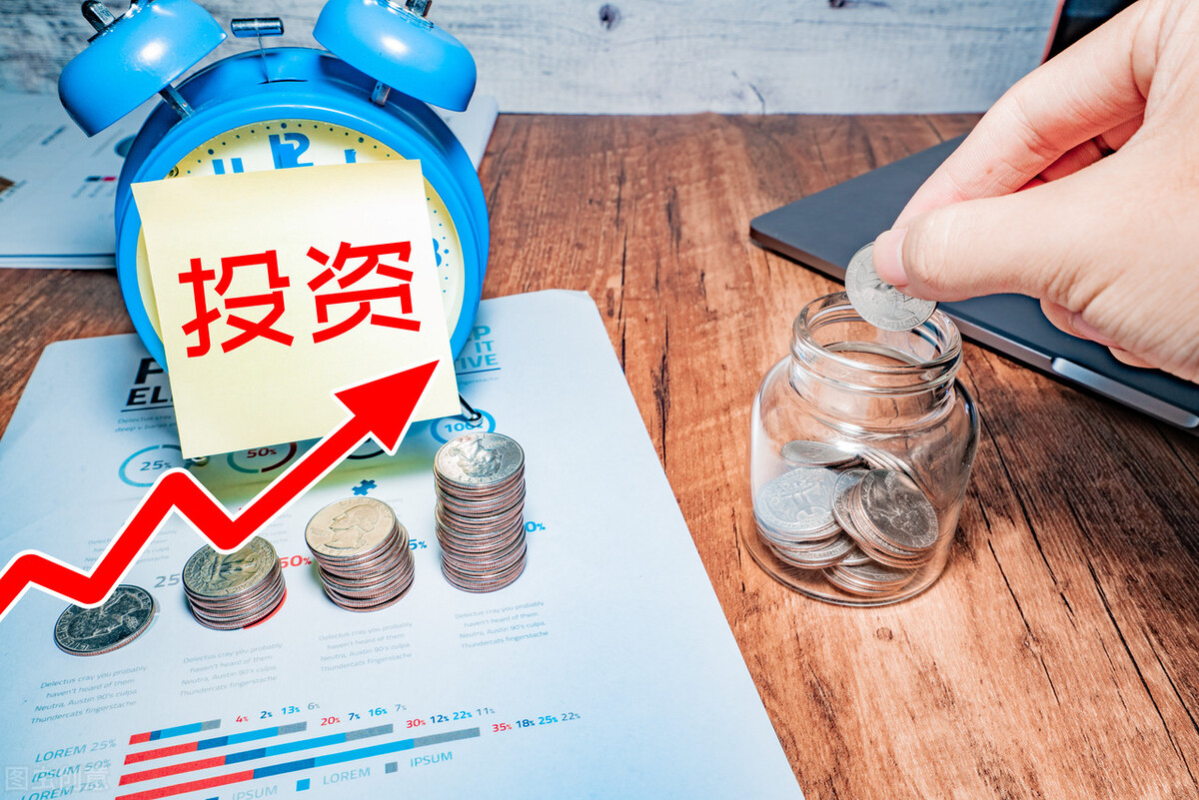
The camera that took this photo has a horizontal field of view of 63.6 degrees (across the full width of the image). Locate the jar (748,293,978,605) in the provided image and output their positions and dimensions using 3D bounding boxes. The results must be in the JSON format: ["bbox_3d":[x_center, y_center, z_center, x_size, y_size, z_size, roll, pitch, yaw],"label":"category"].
[{"bbox_3d":[0.071,0.011,0.265,0.059,0.069,0.059,0,34,0],"label":"jar"}]

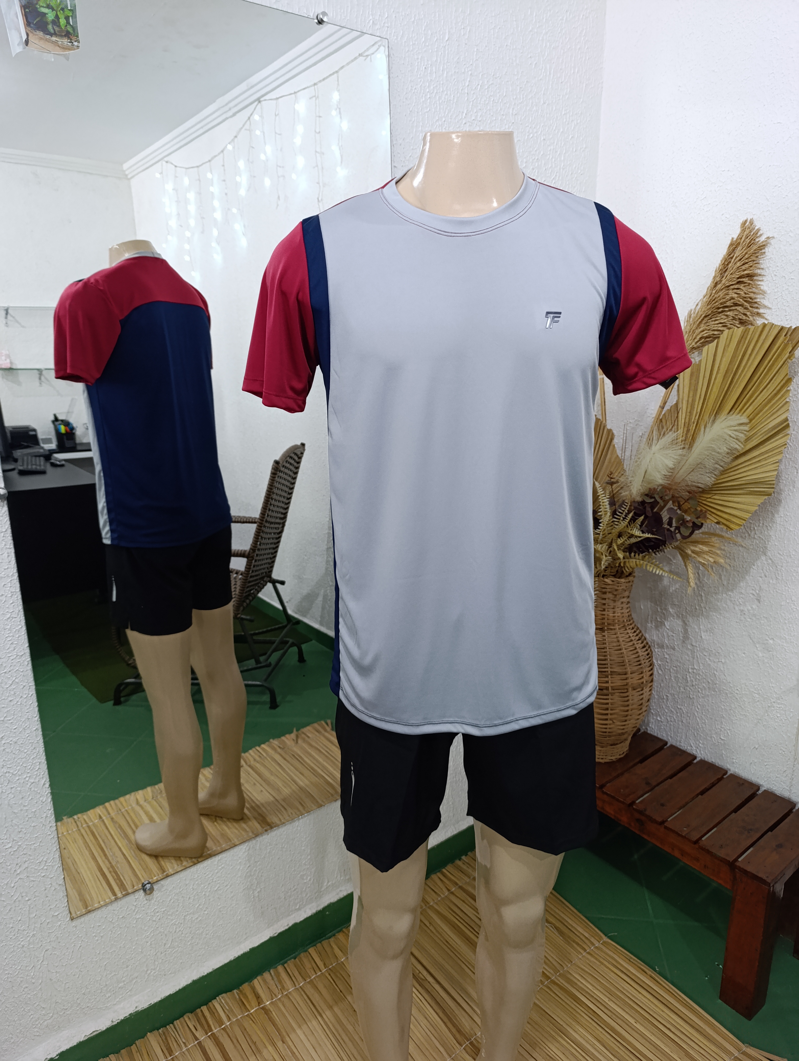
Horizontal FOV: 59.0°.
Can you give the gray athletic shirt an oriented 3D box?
[{"bbox_3d":[0.084,-0.100,0.908,0.540,0.680,0.295,-2,15,-5],"label":"gray athletic shirt"}]

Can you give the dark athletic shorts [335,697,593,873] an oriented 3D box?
[{"bbox_3d":[0.097,0.255,0.996,0.370,0.400,0.270,-2,15,-5],"label":"dark athletic shorts"}]

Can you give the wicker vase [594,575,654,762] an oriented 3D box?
[{"bbox_3d":[0.537,0.344,1.815,0.235,0.485,0.235,-12,18,-36],"label":"wicker vase"}]

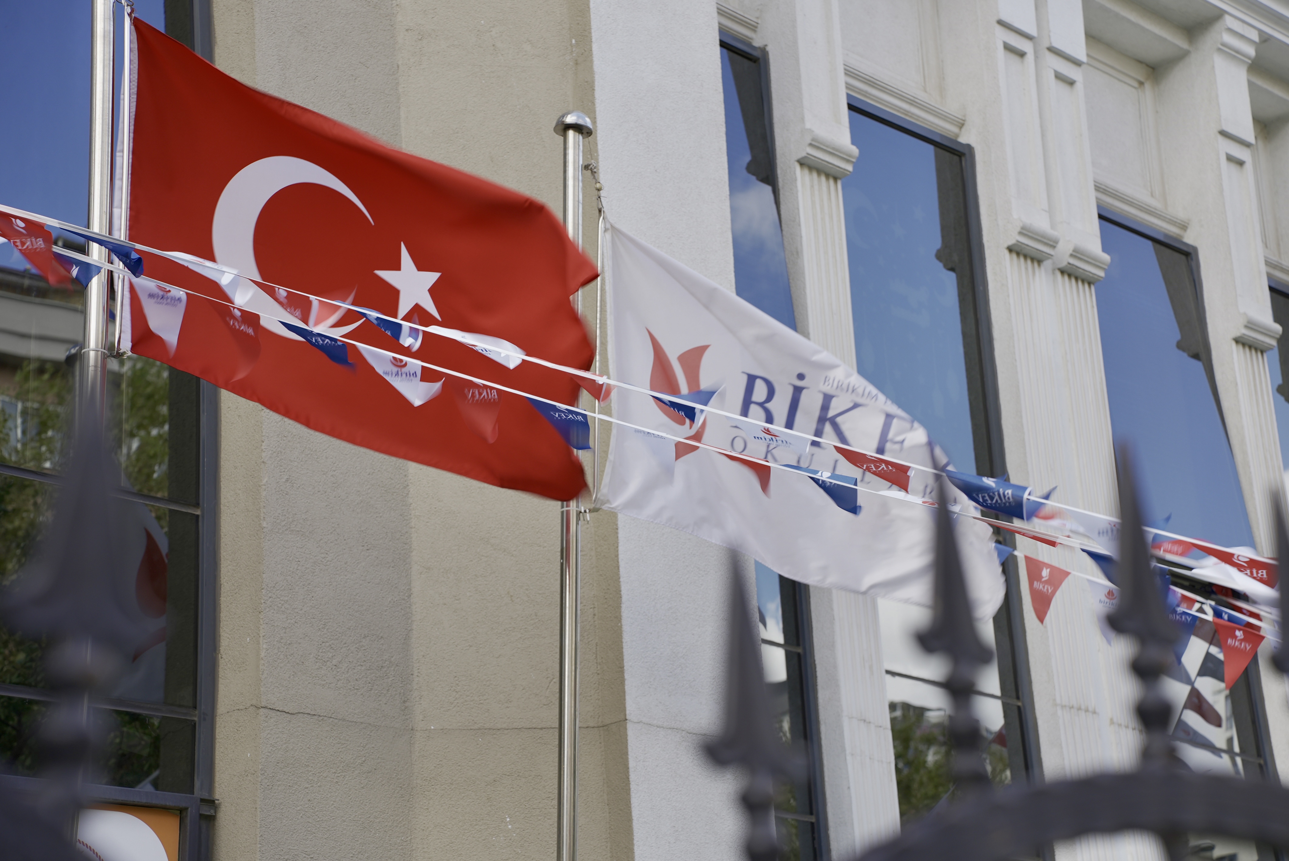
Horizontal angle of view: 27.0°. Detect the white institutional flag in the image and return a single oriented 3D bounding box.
[{"bbox_3d":[0.510,-0.042,9.018,1.420,1.300,0.320,4,-22,-19],"label":"white institutional flag"}]

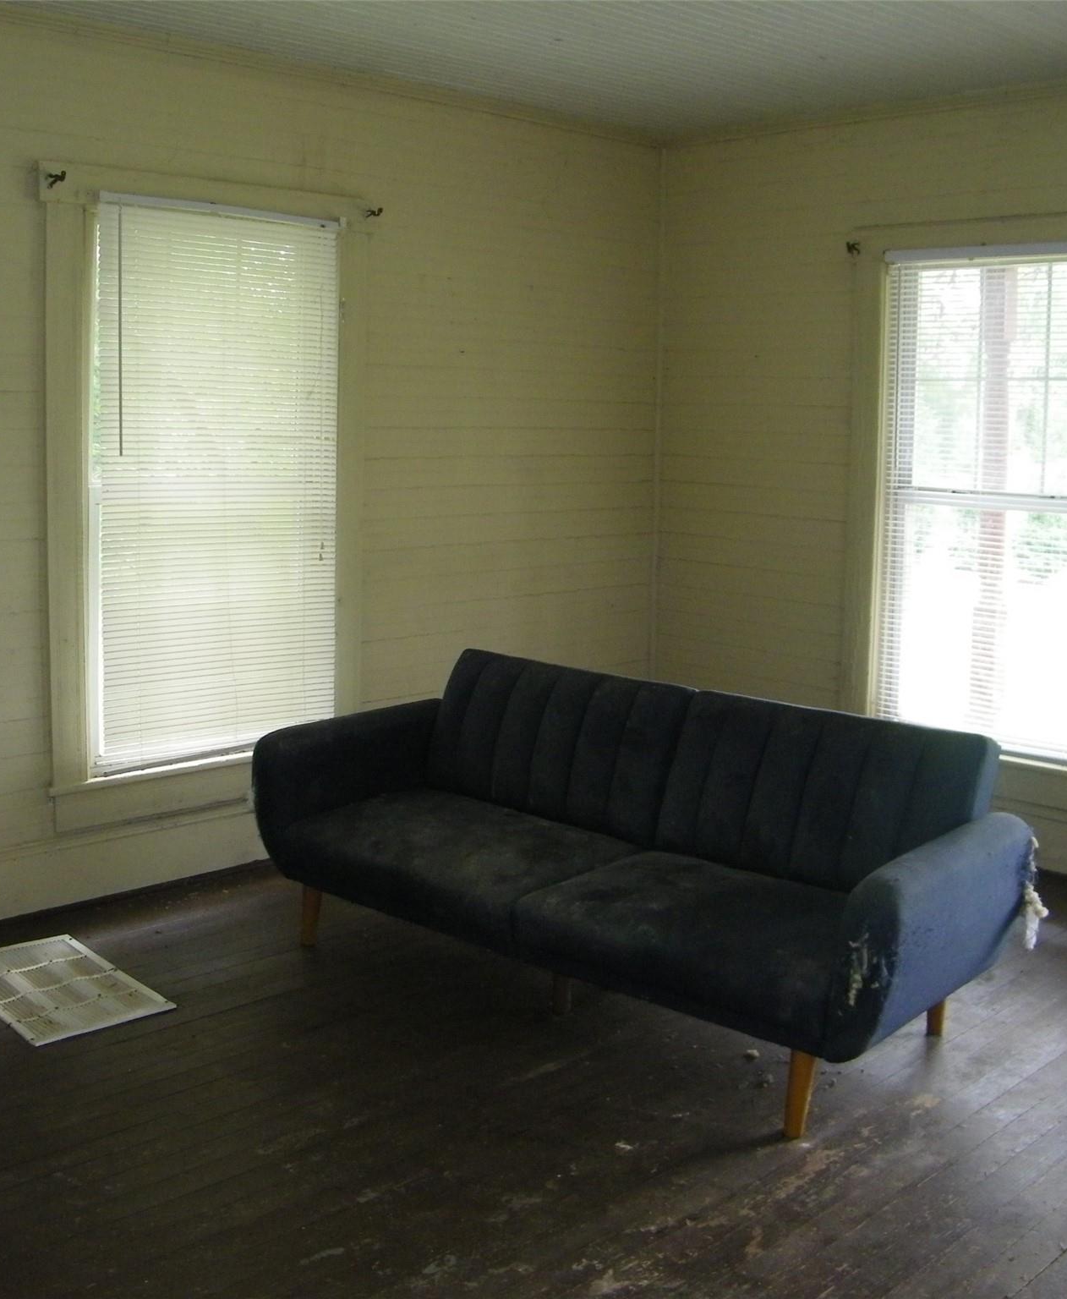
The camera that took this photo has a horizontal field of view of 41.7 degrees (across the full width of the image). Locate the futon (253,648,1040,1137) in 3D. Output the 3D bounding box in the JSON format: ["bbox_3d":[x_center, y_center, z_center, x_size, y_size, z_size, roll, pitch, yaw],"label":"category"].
[{"bbox_3d":[0.195,0.524,3.616,2.080,0.790,0.840,9,12,42],"label":"futon"}]

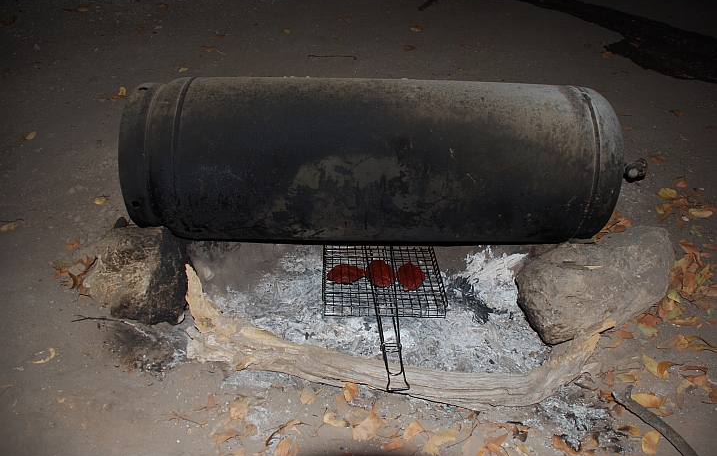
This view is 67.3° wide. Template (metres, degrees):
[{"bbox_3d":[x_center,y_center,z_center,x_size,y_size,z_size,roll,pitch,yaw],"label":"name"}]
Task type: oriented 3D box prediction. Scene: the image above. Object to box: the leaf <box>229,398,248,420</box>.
[{"bbox_3d":[-0.295,0.447,1.326,0.048,0.012,0.050,0,46,0],"label":"leaf"}]

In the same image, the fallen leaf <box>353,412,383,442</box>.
[{"bbox_3d":[0.019,0.470,1.260,0.080,0.018,0.042,-30,55,-26],"label":"fallen leaf"}]

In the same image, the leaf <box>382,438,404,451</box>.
[{"bbox_3d":[0.081,0.499,1.238,0.048,0.012,0.022,-12,49,-13],"label":"leaf"}]

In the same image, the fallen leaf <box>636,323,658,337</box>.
[{"bbox_3d":[0.757,0.266,1.410,0.049,0.012,0.036,19,48,17],"label":"fallen leaf"}]

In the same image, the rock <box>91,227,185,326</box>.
[{"bbox_3d":[-0.577,0.086,1.413,0.245,0.225,0.250,1,45,0],"label":"rock"}]

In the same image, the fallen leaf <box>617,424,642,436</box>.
[{"bbox_3d":[0.612,0.457,1.215,0.049,0.014,0.030,14,46,13],"label":"fallen leaf"}]

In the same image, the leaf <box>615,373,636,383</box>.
[{"bbox_3d":[0.690,0.385,1.386,0.052,0.012,0.025,11,47,10],"label":"leaf"}]

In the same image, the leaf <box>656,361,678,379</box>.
[{"bbox_3d":[0.789,0.360,1.381,0.070,0.020,0.035,-34,56,-29],"label":"leaf"}]

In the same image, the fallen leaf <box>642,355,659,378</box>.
[{"bbox_3d":[0.753,0.356,1.388,0.025,0.015,0.066,-21,51,-20],"label":"fallen leaf"}]

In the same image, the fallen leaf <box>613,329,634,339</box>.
[{"bbox_3d":[0.713,0.287,1.453,0.051,0.012,0.025,0,47,-1],"label":"fallen leaf"}]

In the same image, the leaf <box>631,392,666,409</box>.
[{"bbox_3d":[0.683,0.406,1.267,0.078,0.014,0.040,11,46,10],"label":"leaf"}]

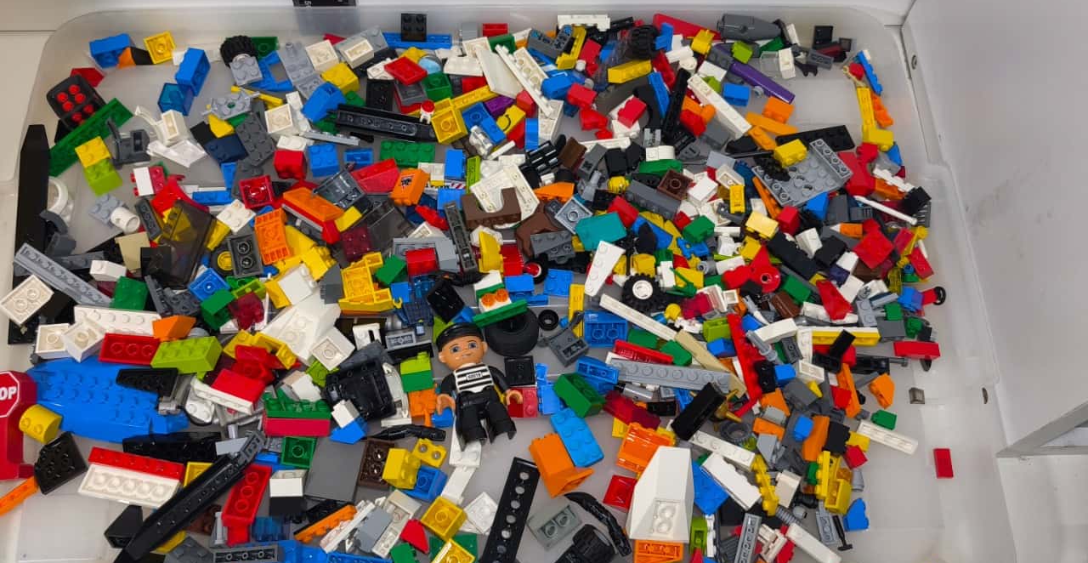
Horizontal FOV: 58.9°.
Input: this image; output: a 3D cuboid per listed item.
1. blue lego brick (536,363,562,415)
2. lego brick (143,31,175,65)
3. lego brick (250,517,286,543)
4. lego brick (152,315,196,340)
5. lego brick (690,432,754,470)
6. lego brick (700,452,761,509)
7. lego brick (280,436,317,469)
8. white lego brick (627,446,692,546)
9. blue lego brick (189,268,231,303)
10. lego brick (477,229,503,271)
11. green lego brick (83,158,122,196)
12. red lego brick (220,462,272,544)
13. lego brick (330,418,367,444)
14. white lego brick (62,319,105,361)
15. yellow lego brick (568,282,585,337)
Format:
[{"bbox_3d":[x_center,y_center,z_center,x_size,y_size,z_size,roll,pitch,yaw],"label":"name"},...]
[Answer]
[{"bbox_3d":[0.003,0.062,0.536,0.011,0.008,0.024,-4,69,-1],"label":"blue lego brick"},{"bbox_3d":[-0.249,-0.152,0.625,0.016,0.016,0.011,-26,28,-24],"label":"lego brick"},{"bbox_3d":[-0.142,0.128,0.500,0.016,0.008,0.011,-3,69,4],"label":"lego brick"},{"bbox_3d":[-0.202,0.027,0.530,0.016,0.016,0.011,-10,82,15],"label":"lego brick"},{"bbox_3d":[0.097,0.092,0.522,0.032,0.011,0.008,21,63,14],"label":"lego brick"},{"bbox_3d":[0.097,0.103,0.500,0.032,0.008,0.011,42,76,16],"label":"lego brick"},{"bbox_3d":[-0.128,0.090,0.504,0.016,0.011,0.016,4,67,-3],"label":"lego brick"},{"bbox_3d":[0.064,0.110,0.499,0.032,0.011,0.048,9,102,-12],"label":"white lego brick"},{"bbox_3d":[-0.185,0.004,0.536,0.016,0.005,0.016,-43,83,-13],"label":"blue lego brick"},{"bbox_3d":[-0.032,-0.017,0.572,0.015,0.012,0.025,-1,103,-3],"label":"lego brick"},{"bbox_3d":[-0.256,-0.062,0.557,0.016,0.011,0.016,-30,60,-16],"label":"green lego brick"},{"bbox_3d":[-0.154,0.116,0.503,0.016,0.019,0.035,6,47,1],"label":"red lego brick"},{"bbox_3d":[-0.103,0.081,0.513,0.016,0.016,0.011,-36,99,4],"label":"lego brick"},{"bbox_3d":[-0.256,0.033,0.535,0.016,0.011,0.016,40,40,3],"label":"white lego brick"},{"bbox_3d":[0.019,0.018,0.557,0.008,0.005,0.032,1,70,3],"label":"yellow lego brick"}]

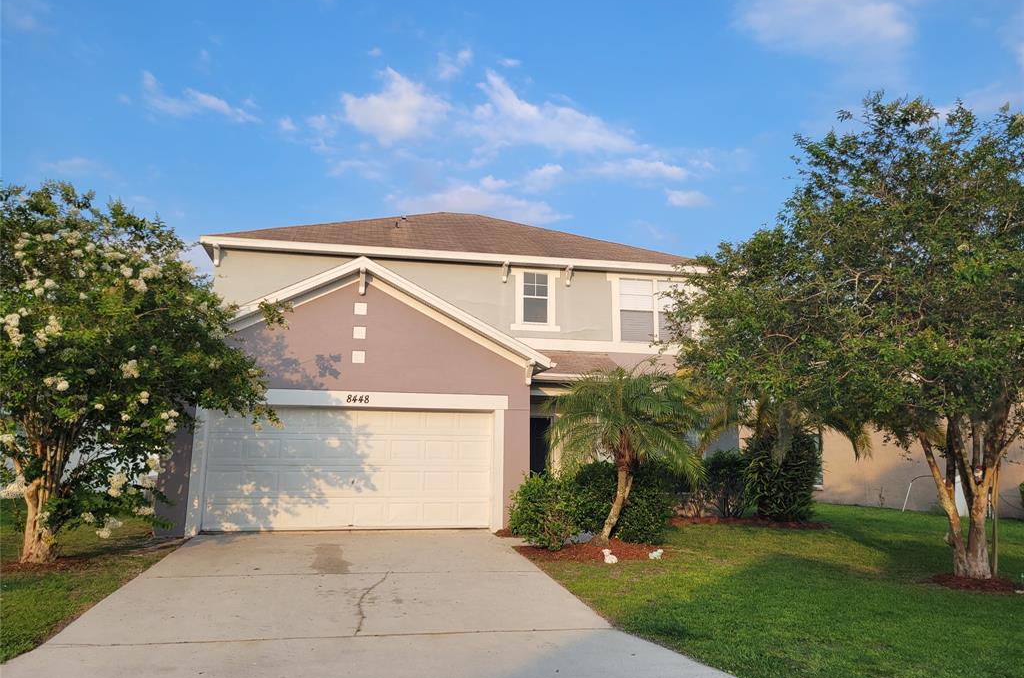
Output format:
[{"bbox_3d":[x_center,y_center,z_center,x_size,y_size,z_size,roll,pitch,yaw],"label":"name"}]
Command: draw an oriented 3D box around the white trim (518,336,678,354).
[{"bbox_3d":[2.128,0.150,17.789,4.178,0.270,0.100,2,-11,-11],"label":"white trim"}]

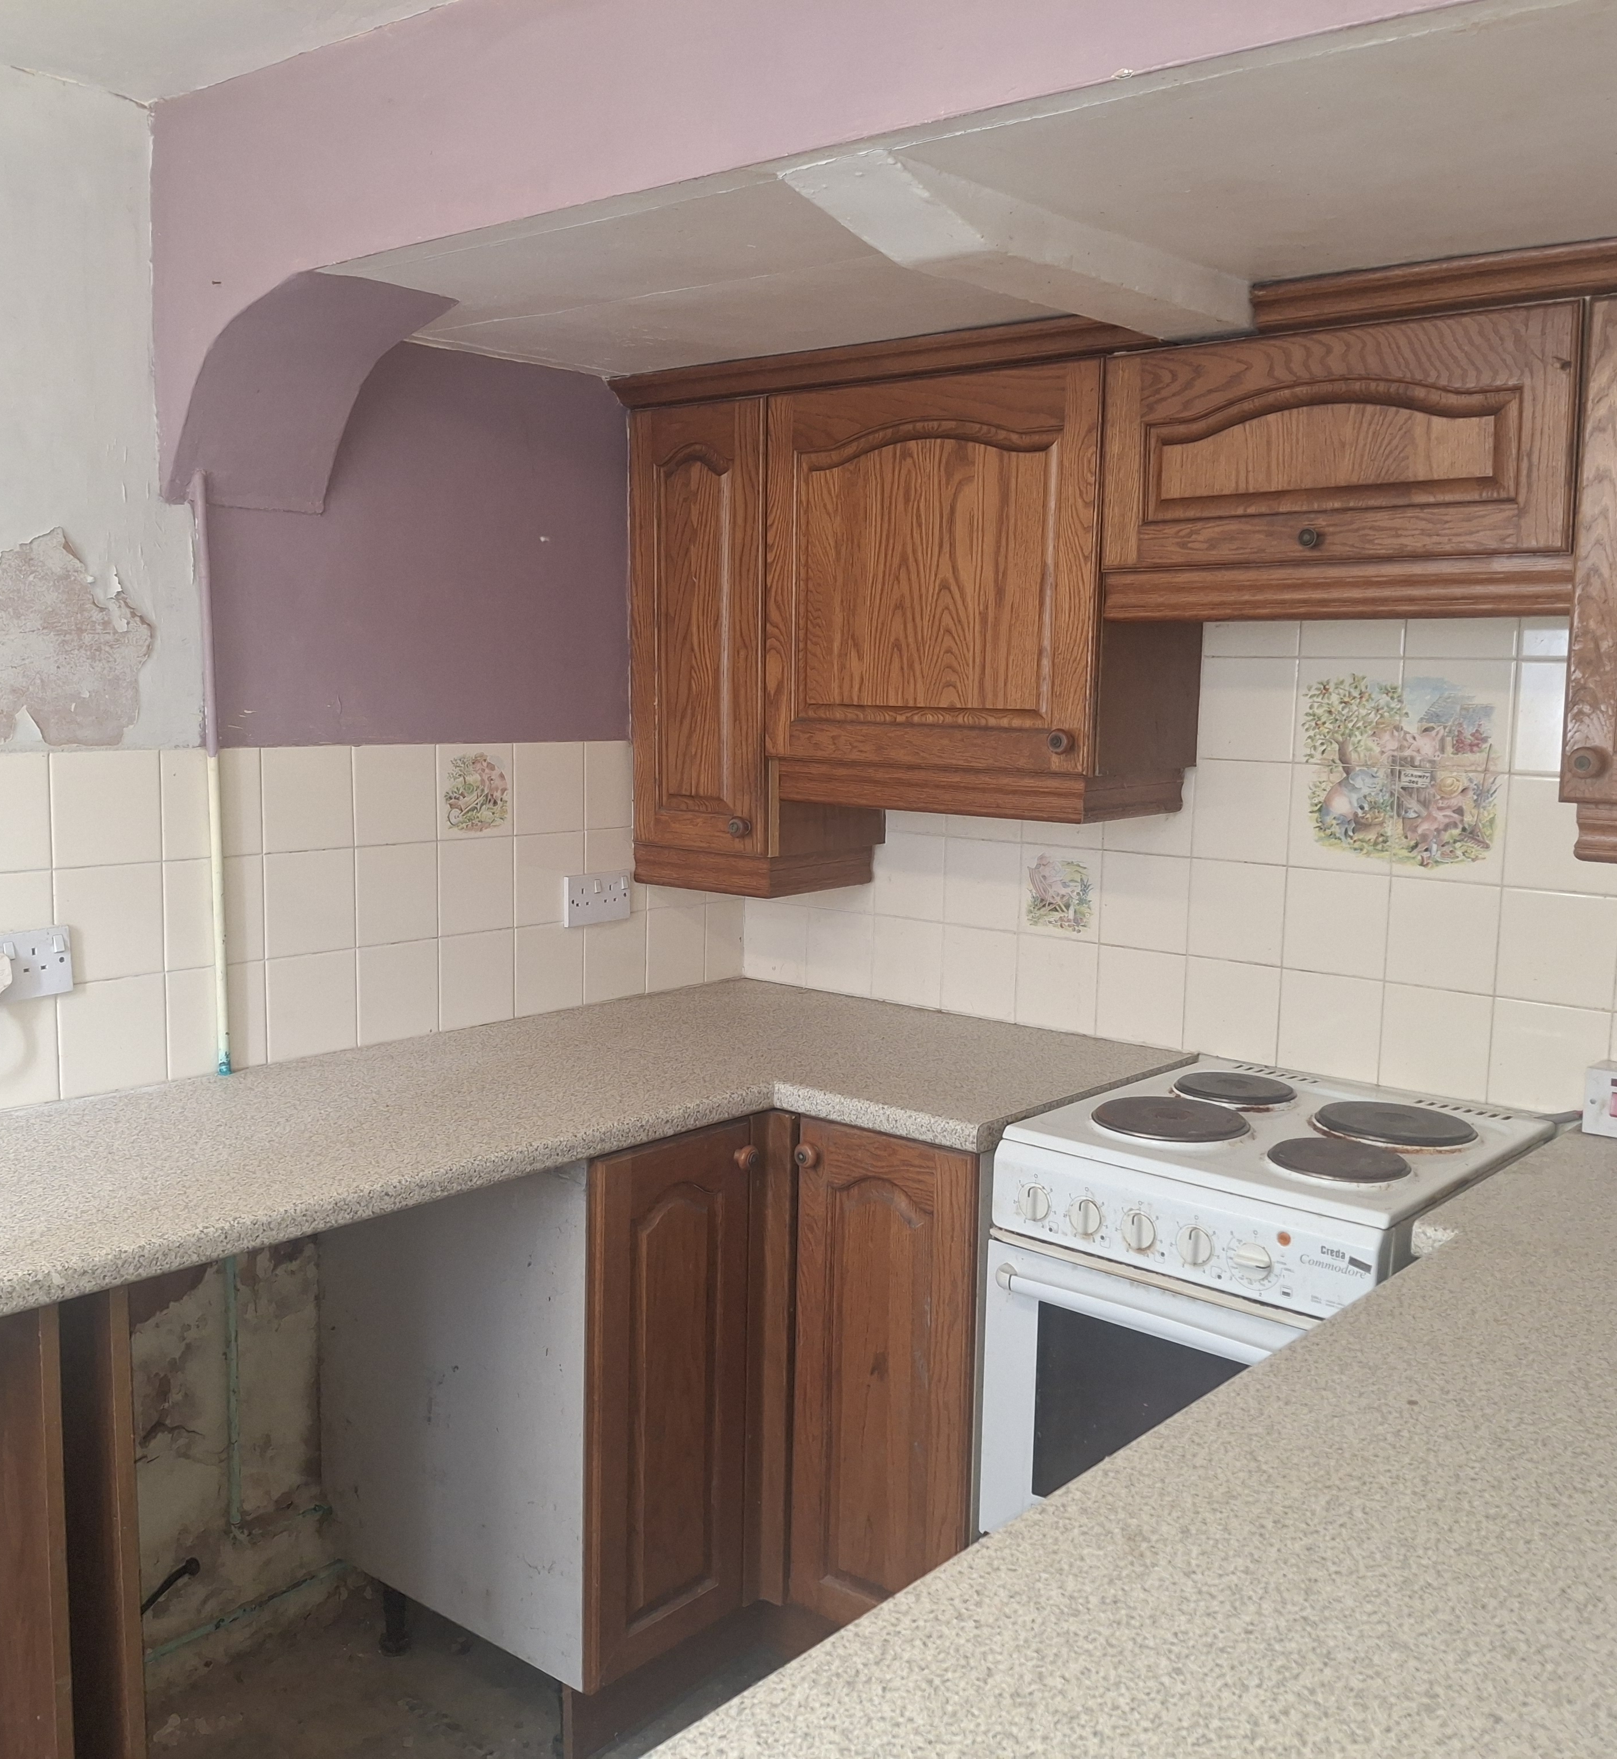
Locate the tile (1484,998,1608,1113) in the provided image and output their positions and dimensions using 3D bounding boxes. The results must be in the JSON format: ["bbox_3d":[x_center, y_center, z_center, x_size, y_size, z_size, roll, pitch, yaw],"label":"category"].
[{"bbox_3d":[0.987,0.241,2.257,0.150,0.150,0.010,7,9,39],"label":"tile"}]

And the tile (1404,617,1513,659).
[{"bbox_3d":[0.878,-0.371,2.272,0.149,0.149,0.009,7,9,39],"label":"tile"}]

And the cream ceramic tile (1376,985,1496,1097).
[{"bbox_3d":[0.862,0.225,2.325,0.150,0.147,0.008,7,9,40],"label":"cream ceramic tile"}]

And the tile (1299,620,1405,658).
[{"bbox_3d":[0.762,-0.385,2.366,0.149,0.149,0.009,7,9,39],"label":"tile"}]

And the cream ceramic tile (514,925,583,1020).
[{"bbox_3d":[-0.434,0.151,2.817,0.008,0.150,0.150,7,9,40],"label":"cream ceramic tile"}]

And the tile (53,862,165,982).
[{"bbox_3d":[-0.920,0.057,2.233,0.010,0.150,0.150,7,9,40],"label":"tile"}]

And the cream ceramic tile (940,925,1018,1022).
[{"bbox_3d":[0.289,0.157,2.822,0.149,0.147,0.009,7,9,39],"label":"cream ceramic tile"}]

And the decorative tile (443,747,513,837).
[{"bbox_3d":[-0.526,-0.141,2.674,0.010,0.150,0.150,7,9,40],"label":"decorative tile"}]

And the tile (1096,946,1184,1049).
[{"bbox_3d":[0.529,0.187,2.669,0.150,0.150,0.007,7,9,39],"label":"tile"}]

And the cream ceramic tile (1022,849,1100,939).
[{"bbox_3d":[0.415,0.022,2.748,0.150,0.150,0.007,7,9,39],"label":"cream ceramic tile"}]

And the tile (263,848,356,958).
[{"bbox_3d":[-0.737,0.034,2.498,0.010,0.151,0.151,7,9,40],"label":"tile"}]

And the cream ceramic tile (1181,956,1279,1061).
[{"bbox_3d":[0.645,0.201,2.572,0.150,0.150,0.007,7,9,39],"label":"cream ceramic tile"}]

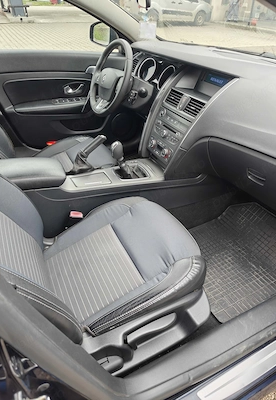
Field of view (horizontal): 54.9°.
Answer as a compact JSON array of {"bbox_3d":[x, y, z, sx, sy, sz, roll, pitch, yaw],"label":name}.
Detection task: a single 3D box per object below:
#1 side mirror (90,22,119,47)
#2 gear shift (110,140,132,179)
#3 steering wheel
[{"bbox_3d":[-0.201,-1.081,1.742,0.110,0.145,0.220,-31,47,-34],"label":"side mirror"},{"bbox_3d":[-0.066,-0.190,1.217,0.075,0.180,0.058,-30,45,-14],"label":"gear shift"},{"bbox_3d":[-0.124,-0.613,1.371,0.090,0.375,0.375,5,28,-38],"label":"steering wheel"}]

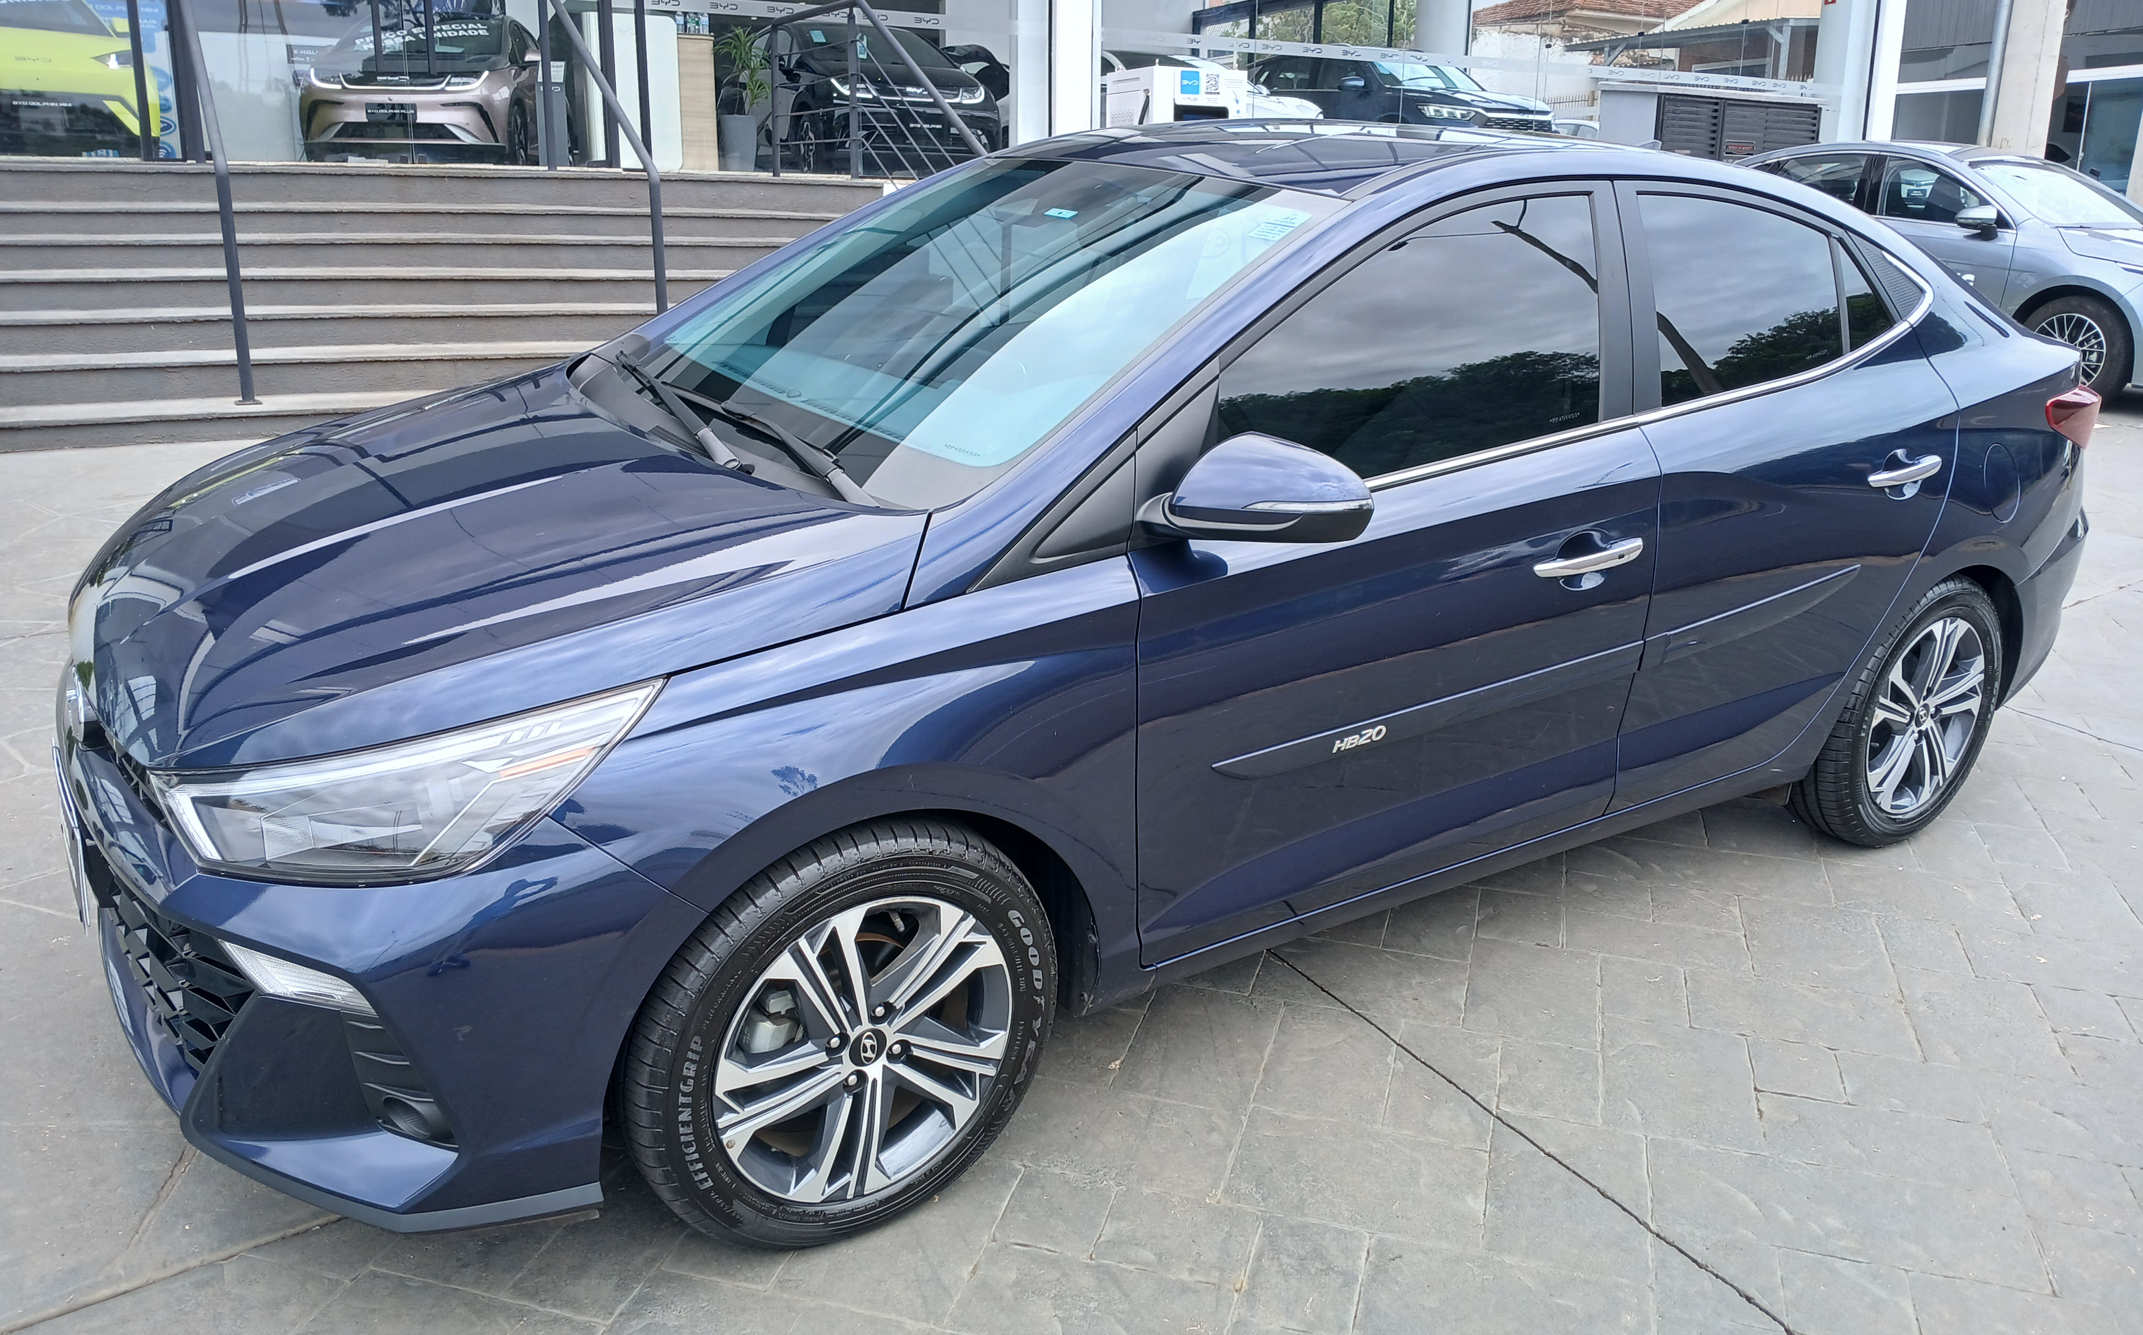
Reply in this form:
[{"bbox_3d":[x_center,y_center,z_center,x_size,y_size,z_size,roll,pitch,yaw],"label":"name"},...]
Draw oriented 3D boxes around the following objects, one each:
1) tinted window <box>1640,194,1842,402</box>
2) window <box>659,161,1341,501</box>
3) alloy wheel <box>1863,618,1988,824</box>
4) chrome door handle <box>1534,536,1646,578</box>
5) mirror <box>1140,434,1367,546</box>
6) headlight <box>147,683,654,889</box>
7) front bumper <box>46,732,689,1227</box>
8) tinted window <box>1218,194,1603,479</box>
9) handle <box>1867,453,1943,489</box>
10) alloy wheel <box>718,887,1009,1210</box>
[{"bbox_3d":[1.234,-0.682,2.934,0.585,0.370,0.050,-11,3,-32],"label":"tinted window"},{"bbox_3d":[-0.247,-0.674,2.777,0.970,0.120,1.360,-34,33,-21],"label":"window"},{"bbox_3d":[1.806,0.085,3.533,0.435,0.435,0.170,-11,23,-32],"label":"alloy wheel"},{"bbox_3d":[0.855,-0.181,2.653,0.265,0.042,0.045,-11,23,-32],"label":"chrome door handle"},{"bbox_3d":[0.242,-0.235,2.165,0.220,0.180,0.220,-11,23,-32],"label":"mirror"},{"bbox_3d":[-0.771,0.129,1.888,0.540,0.235,0.330,-11,23,-32],"label":"headlight"},{"bbox_3d":[-1.169,0.214,2.457,0.640,0.530,1.700,-11,23,-32],"label":"front bumper"},{"bbox_3d":[0.550,-0.532,2.508,0.890,0.415,0.050,-11,2,-32],"label":"tinted window"},{"bbox_3d":[1.612,-0.383,3.111,0.255,0.045,0.045,-11,23,-32],"label":"handle"},{"bbox_3d":[-0.304,0.490,2.197,0.435,0.435,0.170,-11,23,-32],"label":"alloy wheel"}]

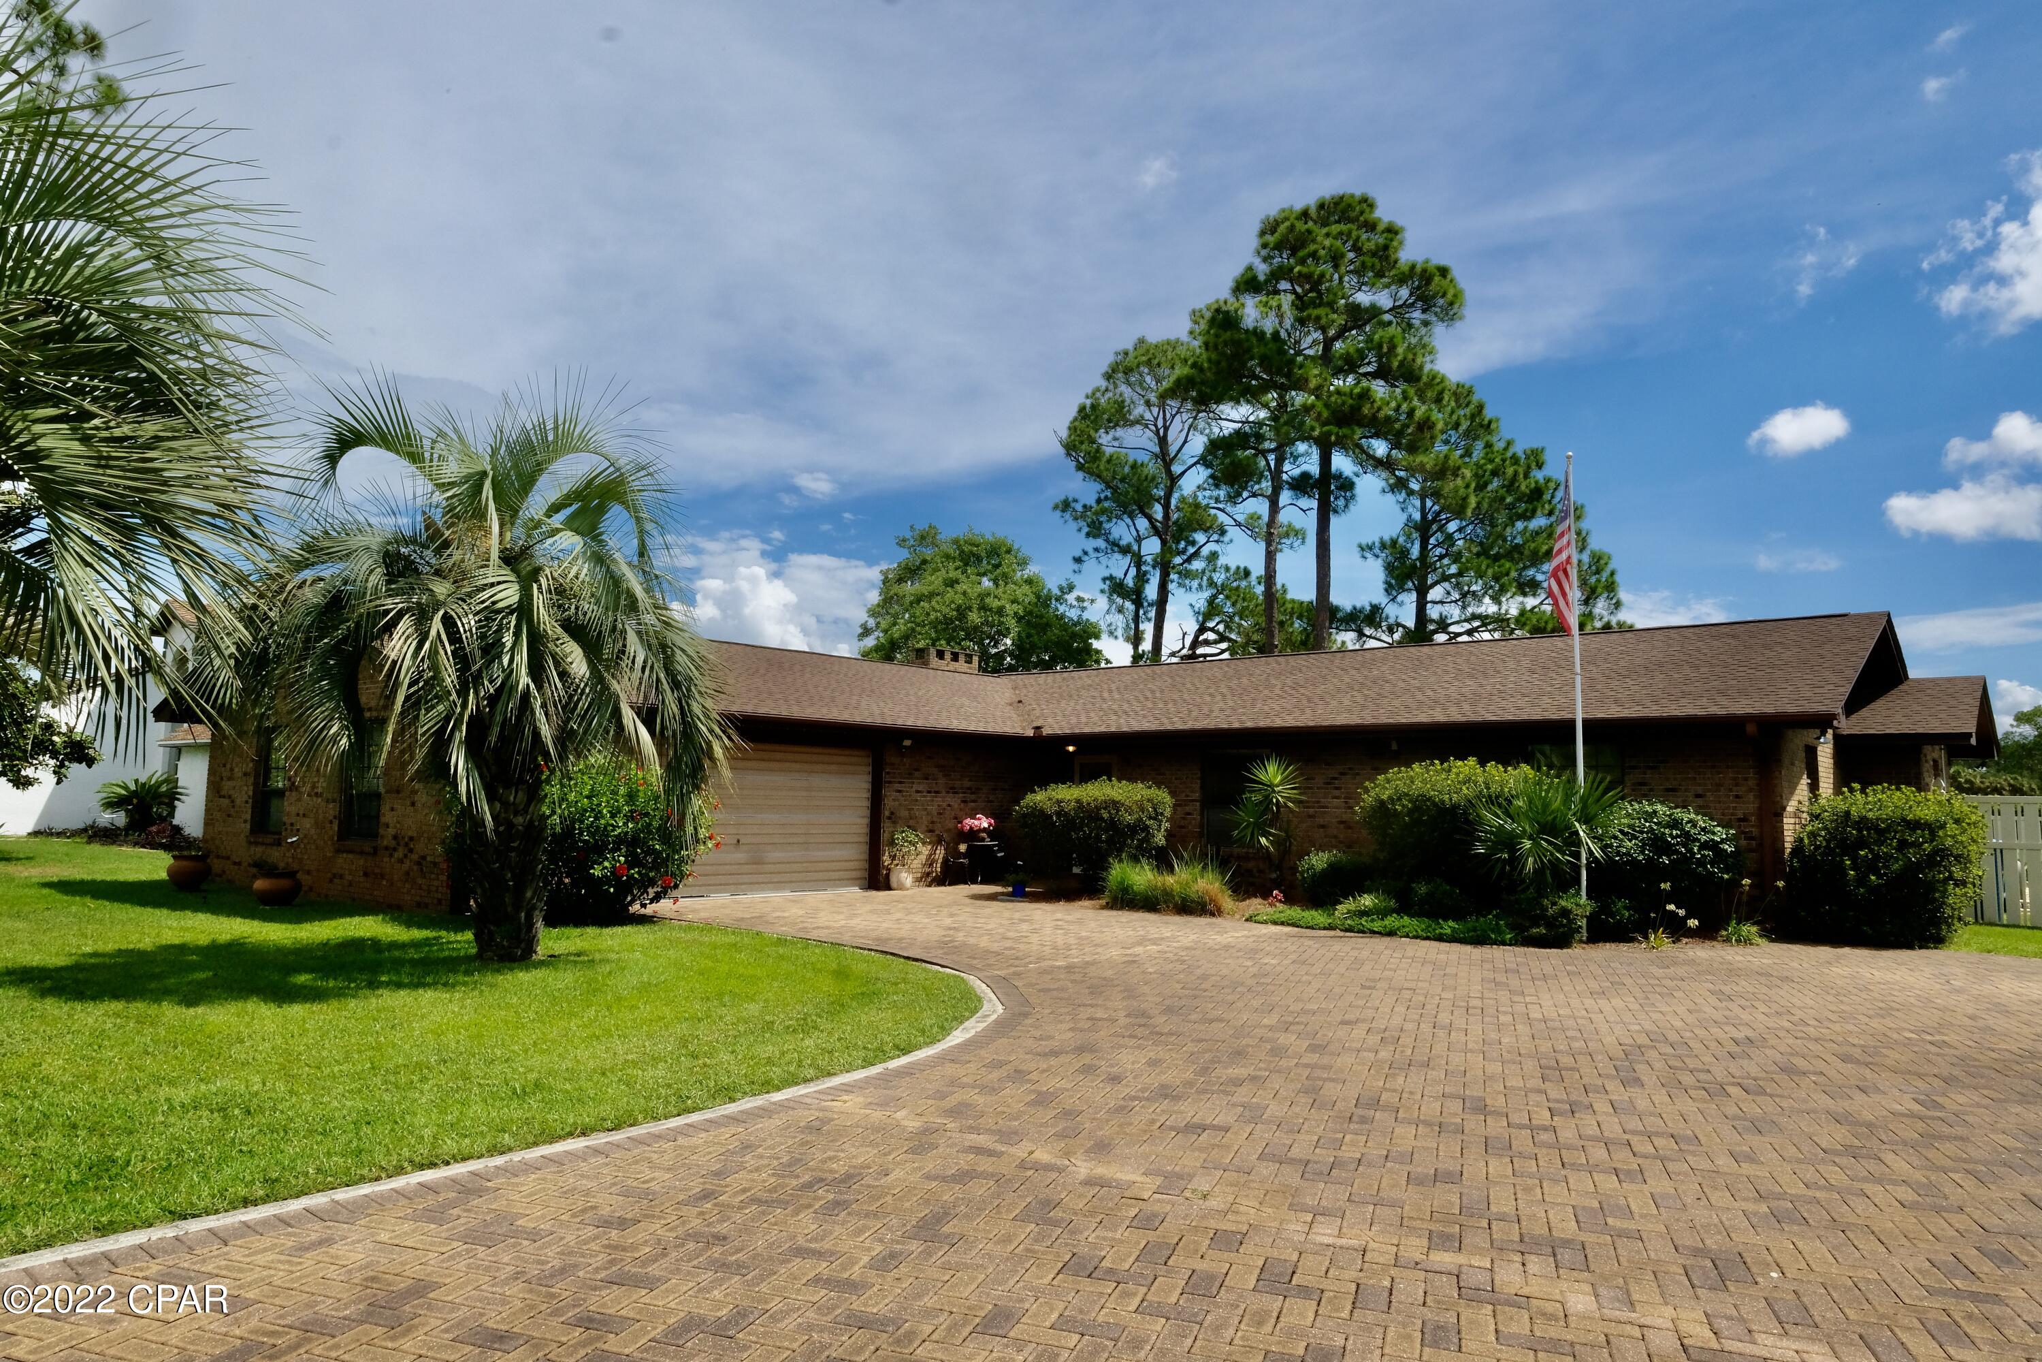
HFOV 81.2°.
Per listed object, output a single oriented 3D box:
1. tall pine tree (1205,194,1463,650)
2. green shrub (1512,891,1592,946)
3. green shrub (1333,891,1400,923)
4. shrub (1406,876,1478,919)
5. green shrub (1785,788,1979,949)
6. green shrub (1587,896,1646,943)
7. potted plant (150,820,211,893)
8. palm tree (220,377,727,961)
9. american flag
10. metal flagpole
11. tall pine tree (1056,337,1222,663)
[{"bbox_3d":[9.899,-5.359,37.446,8.255,20.803,8.255,0,-6,15],"label":"tall pine tree"},{"bbox_3d":[5.700,2.546,12.830,0.799,0.580,0.719,-1,-6,24],"label":"green shrub"},{"bbox_3d":[4.304,2.809,14.922,0.806,0.365,0.726,-1,-6,16],"label":"green shrub"},{"bbox_3d":[5.302,2.746,15.008,0.852,0.540,0.766,-1,-6,19],"label":"shrub"},{"bbox_3d":[10.066,2.127,13.973,1.924,1.775,1.732,-3,-7,35],"label":"green shrub"},{"bbox_3d":[6.678,2.663,13.391,0.575,0.476,0.575,-2,-6,26],"label":"green shrub"},{"bbox_3d":[-11.782,2.439,16.715,0.694,0.929,0.694,5,-7,-35],"label":"potted plant"},{"bbox_3d":[-4.782,-0.033,10.815,4.045,4.989,4.045,3,-6,-24],"label":"palm tree"},{"bbox_3d":[6.231,-1.533,13.704,0.330,2.033,0.250,-1,-6,25],"label":"american flag"},{"bbox_3d":[6.325,0.127,13.543,0.090,5.536,0.090,-2,-6,25],"label":"metal flagpole"},{"bbox_3d":[4.177,-3.533,42.328,5.968,17.902,5.968,1,-6,6],"label":"tall pine tree"}]

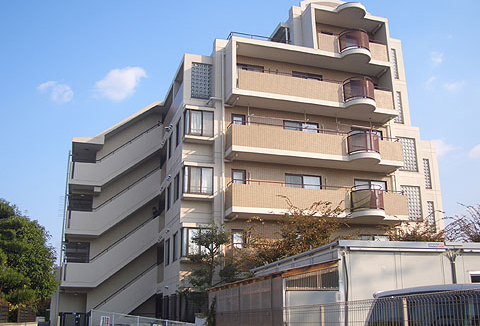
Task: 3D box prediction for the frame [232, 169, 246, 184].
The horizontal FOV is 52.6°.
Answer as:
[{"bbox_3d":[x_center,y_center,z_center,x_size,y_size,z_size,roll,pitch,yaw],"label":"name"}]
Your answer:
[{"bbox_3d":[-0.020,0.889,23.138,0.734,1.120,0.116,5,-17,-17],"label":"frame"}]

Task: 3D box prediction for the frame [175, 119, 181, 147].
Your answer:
[{"bbox_3d":[-3.083,-1.445,24.713,0.116,1.342,1.593,5,-17,-17],"label":"frame"}]

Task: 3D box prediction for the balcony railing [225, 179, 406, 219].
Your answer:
[{"bbox_3d":[3.953,1.805,23.079,9.163,1.342,2.066,5,-17,-17],"label":"balcony railing"}]

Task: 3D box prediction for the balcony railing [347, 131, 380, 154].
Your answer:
[{"bbox_3d":[6.240,-0.946,24.011,1.622,1.130,0.869,5,-17,-17],"label":"balcony railing"}]

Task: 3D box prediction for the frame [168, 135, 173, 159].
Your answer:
[{"bbox_3d":[-3.775,-0.841,26.787,0.116,1.342,1.400,5,-17,-17],"label":"frame"}]

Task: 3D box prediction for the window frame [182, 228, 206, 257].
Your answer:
[{"bbox_3d":[-1.930,3.626,21.941,1.458,1.361,0.357,5,-17,-17],"label":"window frame"}]

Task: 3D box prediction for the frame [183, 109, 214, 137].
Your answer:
[{"bbox_3d":[-1.975,-1.857,23.523,1.439,1.303,0.357,5,-17,-17],"label":"frame"}]

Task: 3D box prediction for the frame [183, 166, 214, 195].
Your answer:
[{"bbox_3d":[-1.952,0.870,22.736,1.448,1.303,0.357,5,-17,-17],"label":"frame"}]

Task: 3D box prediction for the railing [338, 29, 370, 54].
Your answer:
[{"bbox_3d":[6.204,-6.335,25.569,1.622,1.149,0.869,5,-17,-17],"label":"railing"}]

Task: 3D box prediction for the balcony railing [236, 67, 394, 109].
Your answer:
[{"bbox_3d":[4.151,-3.773,24.179,8.690,1.236,0.985,5,-17,-17],"label":"balcony railing"}]

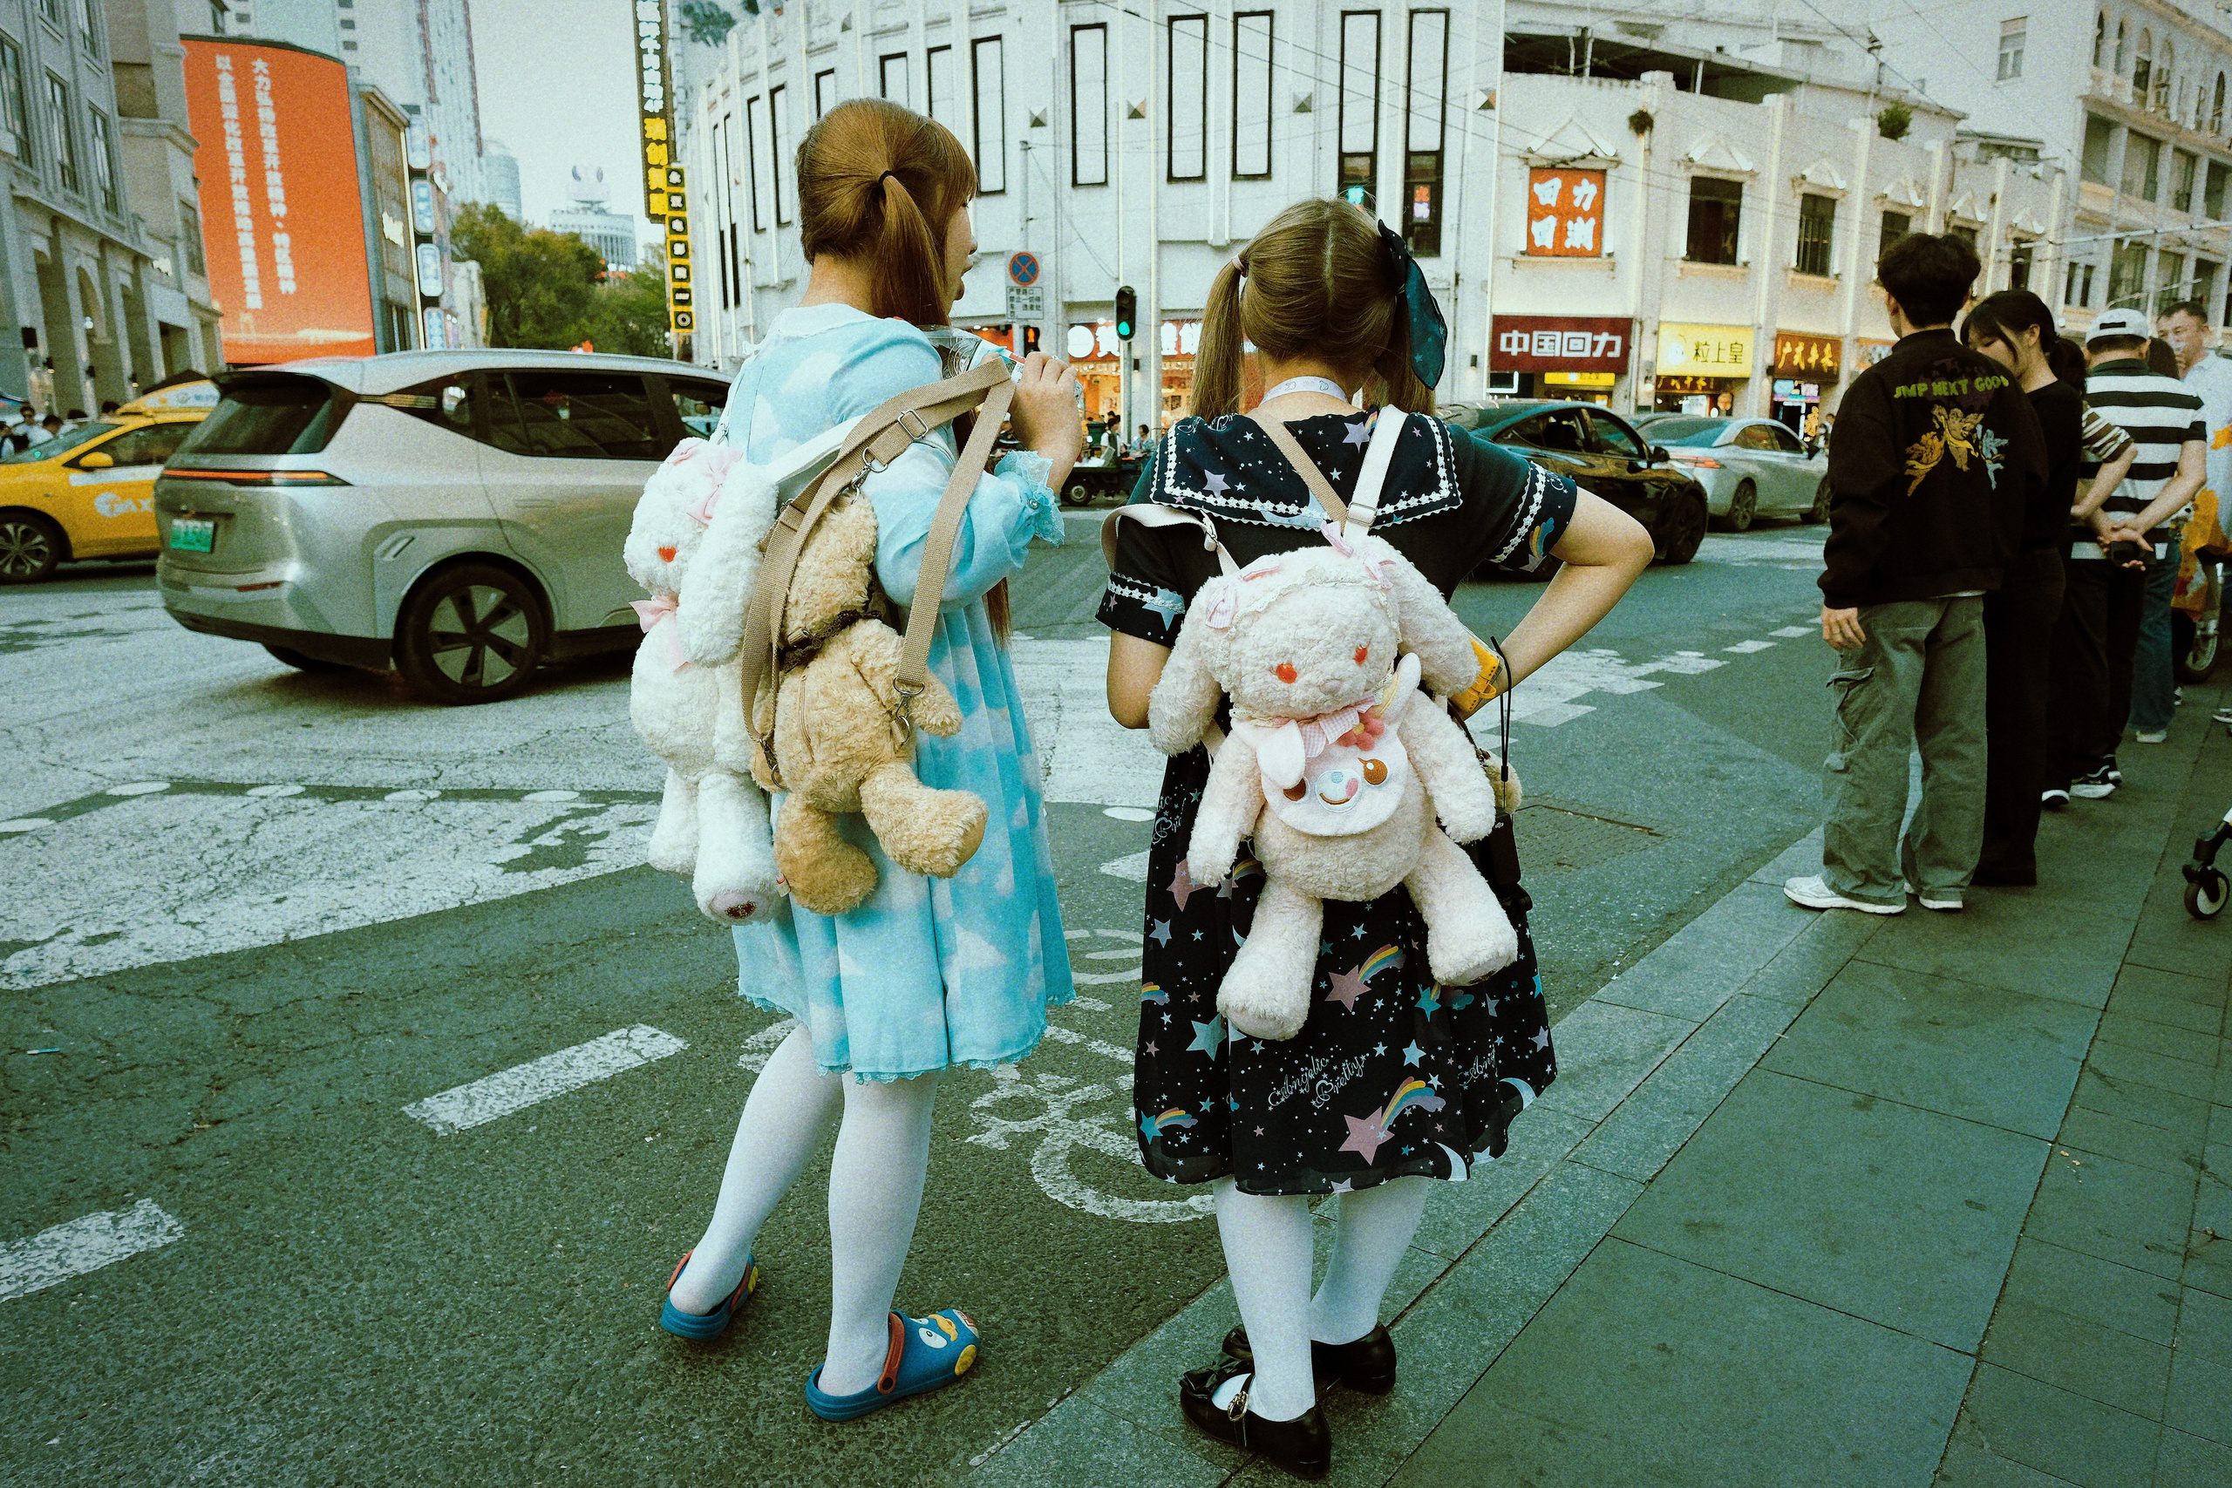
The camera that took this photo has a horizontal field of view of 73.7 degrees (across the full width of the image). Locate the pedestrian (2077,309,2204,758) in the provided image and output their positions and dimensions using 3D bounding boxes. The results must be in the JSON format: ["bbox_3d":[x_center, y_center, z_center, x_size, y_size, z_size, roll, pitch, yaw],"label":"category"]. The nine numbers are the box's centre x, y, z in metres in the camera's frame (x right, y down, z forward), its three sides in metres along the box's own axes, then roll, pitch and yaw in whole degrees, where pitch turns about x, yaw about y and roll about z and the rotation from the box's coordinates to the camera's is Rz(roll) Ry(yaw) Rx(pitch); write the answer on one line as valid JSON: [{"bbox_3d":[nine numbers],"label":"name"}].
[{"bbox_3d":[3.646,-0.697,5.395,0.500,1.680,0.380,6,13,27],"label":"pedestrian"}]

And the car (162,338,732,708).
[{"bbox_3d":[-2.906,-1.370,8.806,1.880,1.670,4.550,11,16,43],"label":"car"}]

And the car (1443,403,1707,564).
[{"bbox_3d":[4.168,-2.620,14.855,4.720,1.570,1.900,-11,16,-43],"label":"car"}]

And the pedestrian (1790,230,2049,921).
[{"bbox_3d":[2.098,-0.435,3.987,0.580,1.760,0.400,2,12,12],"label":"pedestrian"}]

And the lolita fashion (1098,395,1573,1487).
[{"bbox_3d":[0.241,0.232,1.939,0.520,1.310,0.420,-2,12,-10],"label":"lolita fashion"}]

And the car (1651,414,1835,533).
[{"bbox_3d":[8.364,-3.794,20.639,1.840,1.460,4.750,11,16,43],"label":"car"}]

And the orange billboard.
[{"bbox_3d":[-32.407,-20.440,56.990,7.000,12.000,0.800,-9,15,-36],"label":"orange billboard"}]

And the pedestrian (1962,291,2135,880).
[{"bbox_3d":[2.598,-0.421,4.226,0.400,1.630,0.460,6,14,29],"label":"pedestrian"}]

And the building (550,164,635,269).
[{"bbox_3d":[-94.415,-79.005,269.437,15.000,48.000,14.000,-5,13,-20],"label":"building"}]

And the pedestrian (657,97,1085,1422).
[{"bbox_3d":[-0.330,0.032,2.029,0.540,1.670,0.460,-11,16,-41],"label":"pedestrian"}]

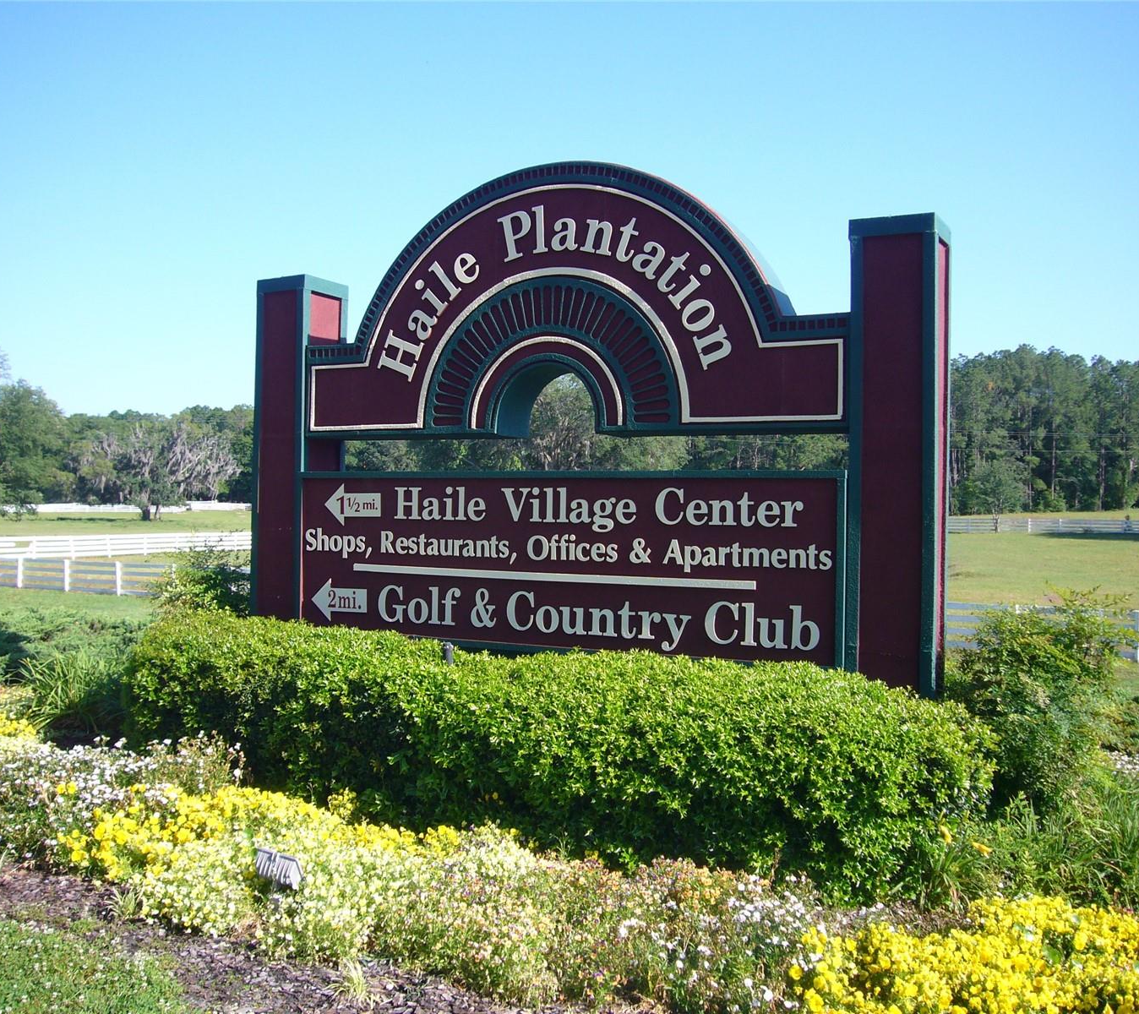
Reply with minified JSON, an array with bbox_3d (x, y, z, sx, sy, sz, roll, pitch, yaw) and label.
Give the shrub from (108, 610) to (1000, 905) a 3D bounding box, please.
[{"bbox_3d":[-0.342,1.159,5.919,4.800,0.830,0.900,1,0,26],"label":"shrub"}]

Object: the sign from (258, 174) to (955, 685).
[{"bbox_3d":[-0.061,-0.266,6.862,4.580,3.640,0.480,1,0,26],"label":"sign"}]

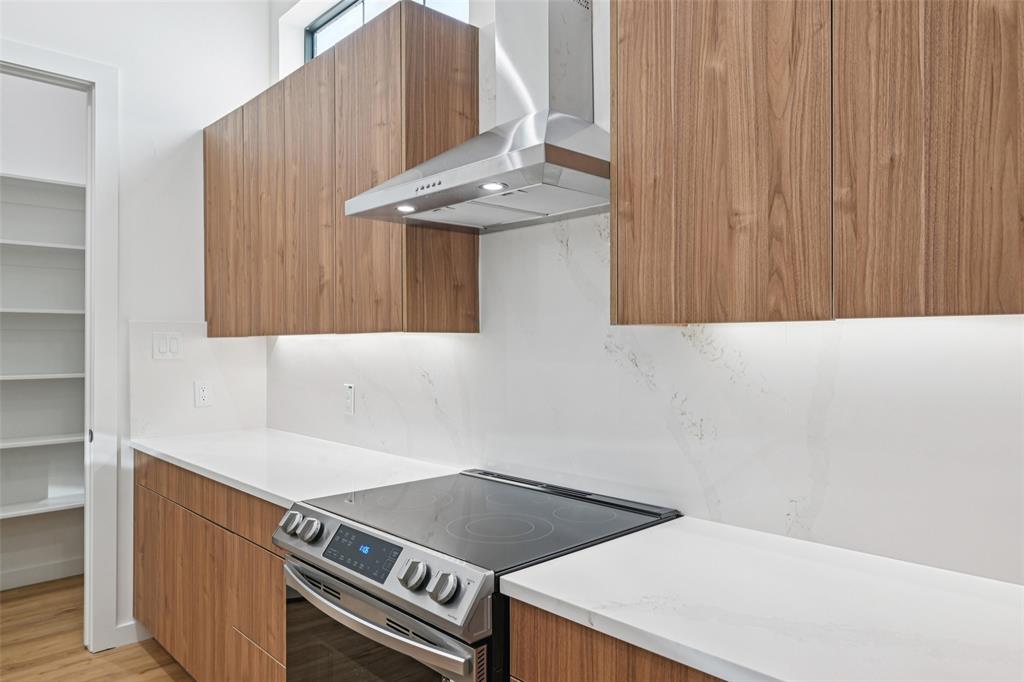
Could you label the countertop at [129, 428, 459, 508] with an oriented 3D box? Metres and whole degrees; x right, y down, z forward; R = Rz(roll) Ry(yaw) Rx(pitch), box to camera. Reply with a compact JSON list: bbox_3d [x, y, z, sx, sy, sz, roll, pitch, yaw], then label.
[{"bbox_3d":[-0.917,0.456,2.449,0.629,0.030,1.615,0,-1,-45],"label":"countertop"}]

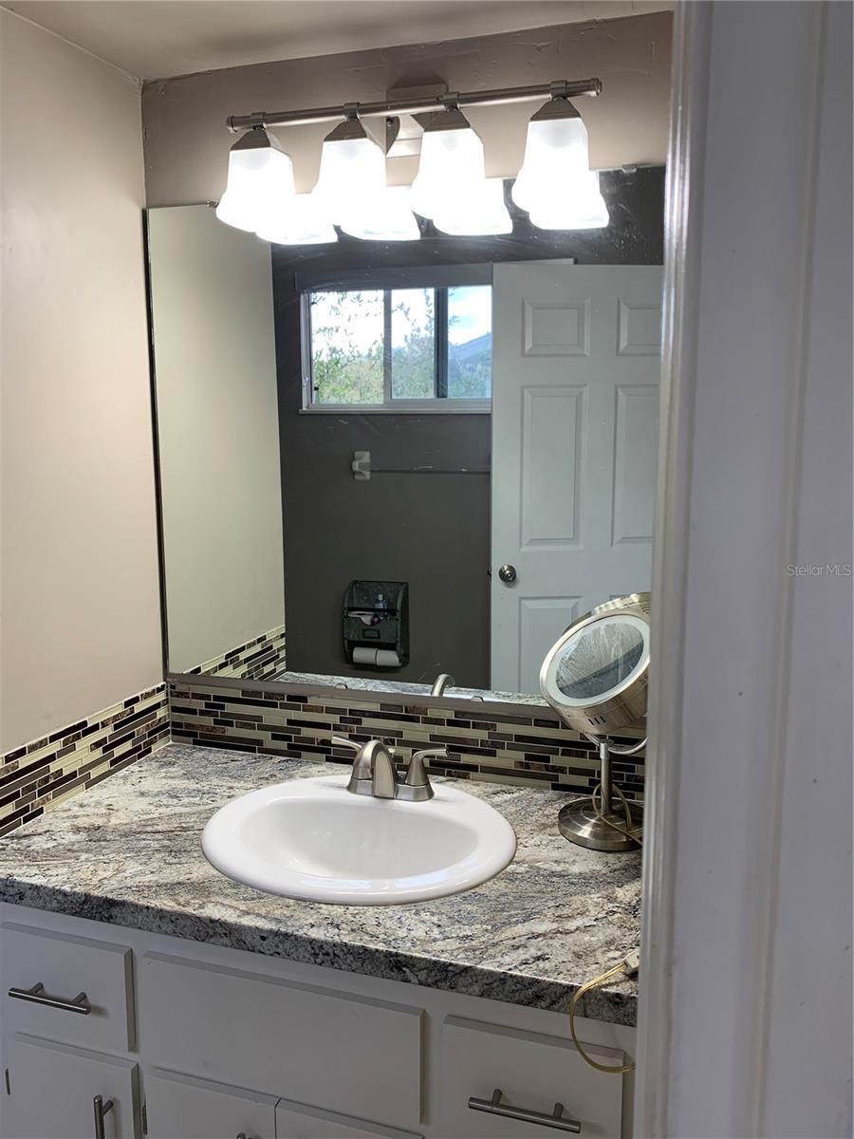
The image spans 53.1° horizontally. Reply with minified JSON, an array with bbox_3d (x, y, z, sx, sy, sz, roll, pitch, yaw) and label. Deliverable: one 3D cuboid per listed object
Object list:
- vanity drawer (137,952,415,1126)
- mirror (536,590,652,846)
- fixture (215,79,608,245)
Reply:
[{"bbox_3d":[-0.199,0.622,1.150,0.405,0.152,0.019,3,9,17],"label":"vanity drawer"},{"bbox_3d":[0.288,0.253,1.359,0.185,0.350,0.210,-4,9,-27],"label":"mirror"},{"bbox_3d":[-0.038,-0.704,1.416,0.645,0.219,0.132,3,9,17],"label":"fixture"}]

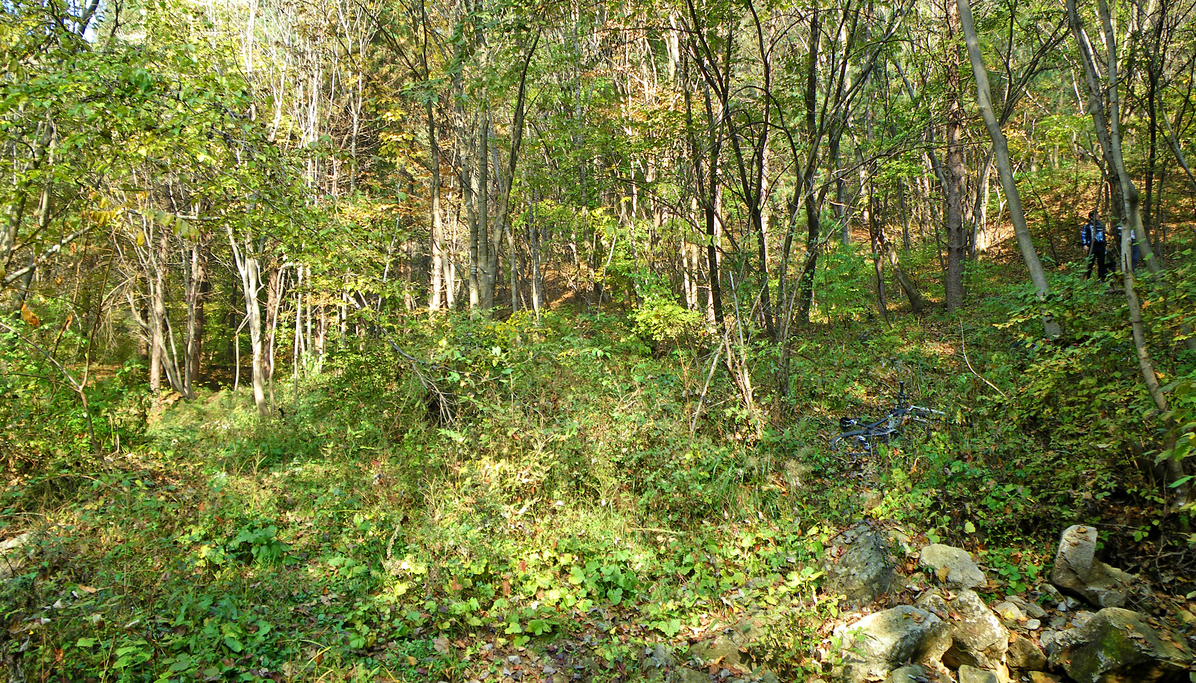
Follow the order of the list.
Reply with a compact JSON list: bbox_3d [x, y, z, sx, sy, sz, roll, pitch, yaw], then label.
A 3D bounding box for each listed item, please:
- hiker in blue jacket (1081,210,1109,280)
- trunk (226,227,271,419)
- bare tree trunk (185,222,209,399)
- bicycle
[{"bbox_3d":[11.949,-2.284,23.300,0.550,1.730,0.380,0,-2,-12],"label":"hiker in blue jacket"},{"bbox_3d":[-5.057,-0.284,14.000,0.600,2.800,0.450,1,-2,-20],"label":"trunk"},{"bbox_3d":[-7.044,-0.542,17.000,0.380,2.980,0.360,1,-3,-24],"label":"bare tree trunk"},{"bbox_3d":[3.313,0.955,10.812,1.700,0.600,1.000,-12,18,-12],"label":"bicycle"}]

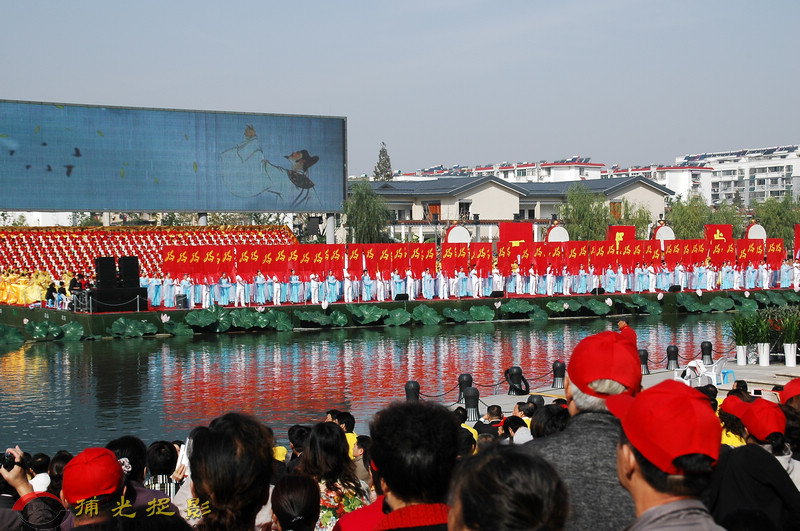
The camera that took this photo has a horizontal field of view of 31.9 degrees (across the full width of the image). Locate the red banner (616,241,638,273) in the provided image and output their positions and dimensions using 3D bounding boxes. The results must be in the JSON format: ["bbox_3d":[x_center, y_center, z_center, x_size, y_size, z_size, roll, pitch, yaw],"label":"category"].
[{"bbox_3d":[13.019,-0.515,80.000,1.440,1.830,0.150,-1,2,-23],"label":"red banner"}]

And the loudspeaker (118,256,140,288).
[{"bbox_3d":[-12.334,0.333,63.700,0.750,1.430,0.600,-1,2,-31],"label":"loudspeaker"}]

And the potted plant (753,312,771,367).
[{"bbox_3d":[11.843,2.424,45.800,0.640,1.770,0.640,-1,2,-23],"label":"potted plant"}]

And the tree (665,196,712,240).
[{"bbox_3d":[21.049,-2.043,102.000,3.700,6.200,3.700,-1,2,-23],"label":"tree"}]

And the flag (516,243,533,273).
[{"bbox_3d":[6.928,-0.407,77.790,0.994,1.793,0.100,-1,2,-27],"label":"flag"}]

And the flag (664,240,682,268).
[{"bbox_3d":[16.042,-0.601,82.000,1.240,1.730,0.150,-1,2,-23],"label":"flag"}]

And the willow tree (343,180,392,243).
[{"bbox_3d":[-2.050,-2.186,91.000,3.400,6.693,3.400,0,2,0],"label":"willow tree"}]

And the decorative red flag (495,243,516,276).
[{"bbox_3d":[5.881,-0.333,77.204,1.225,1.896,0.100,-1,2,-27],"label":"decorative red flag"}]

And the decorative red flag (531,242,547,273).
[{"bbox_3d":[7.752,-0.421,78.252,1.006,1.799,0.100,-1,2,-27],"label":"decorative red flag"}]

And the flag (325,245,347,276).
[{"bbox_3d":[-3.325,-0.226,72.057,1.181,1.722,0.100,-1,2,-27],"label":"flag"}]

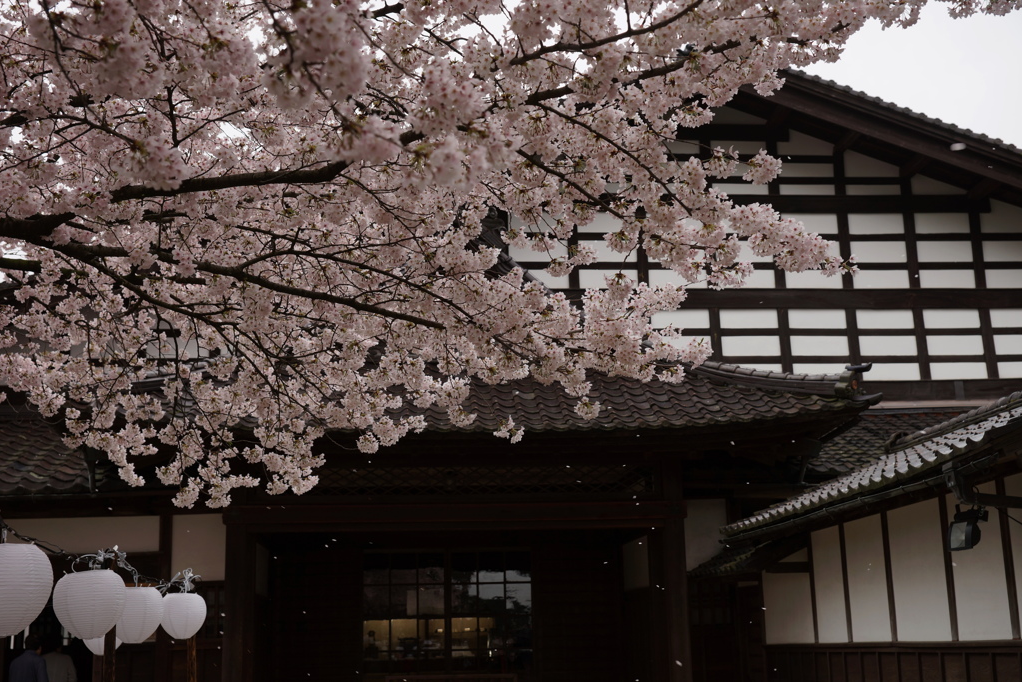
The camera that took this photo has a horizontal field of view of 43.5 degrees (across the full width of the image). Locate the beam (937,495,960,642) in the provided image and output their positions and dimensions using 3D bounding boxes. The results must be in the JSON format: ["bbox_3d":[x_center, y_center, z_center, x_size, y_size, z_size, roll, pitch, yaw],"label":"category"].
[{"bbox_3d":[3.260,1.670,9.427,0.110,1.060,0.120,0,-13,-5],"label":"beam"}]

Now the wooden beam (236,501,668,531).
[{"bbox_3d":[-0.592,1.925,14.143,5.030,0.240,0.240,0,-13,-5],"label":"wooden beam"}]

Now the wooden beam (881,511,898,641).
[{"bbox_3d":[3.162,1.945,10.570,0.110,1.060,0.120,0,-13,-5],"label":"wooden beam"}]

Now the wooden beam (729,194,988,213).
[{"bbox_3d":[4.772,-2.041,19.276,5.000,0.260,0.250,0,-13,-5],"label":"wooden beam"}]

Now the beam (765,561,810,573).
[{"bbox_3d":[2.704,2.239,12.617,0.490,0.105,0.100,0,-13,-5],"label":"beam"}]

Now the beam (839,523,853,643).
[{"bbox_3d":[3.073,2.187,11.598,0.110,1.070,0.120,0,-13,-5],"label":"beam"}]

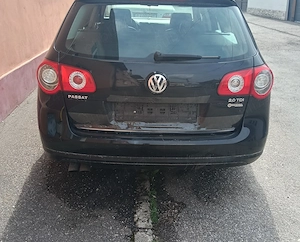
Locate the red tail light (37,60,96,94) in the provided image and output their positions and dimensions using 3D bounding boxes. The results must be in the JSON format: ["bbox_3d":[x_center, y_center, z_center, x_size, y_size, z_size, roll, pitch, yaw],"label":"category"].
[{"bbox_3d":[-0.554,-0.286,2.047,0.430,0.195,0.210,5,23,8],"label":"red tail light"}]

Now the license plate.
[{"bbox_3d":[0.041,-0.055,2.000,0.525,0.120,0.025,1,23,-1],"label":"license plate"}]

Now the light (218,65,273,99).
[{"bbox_3d":[0.636,-0.260,2.047,0.430,0.195,0.210,-3,23,-10],"label":"light"}]

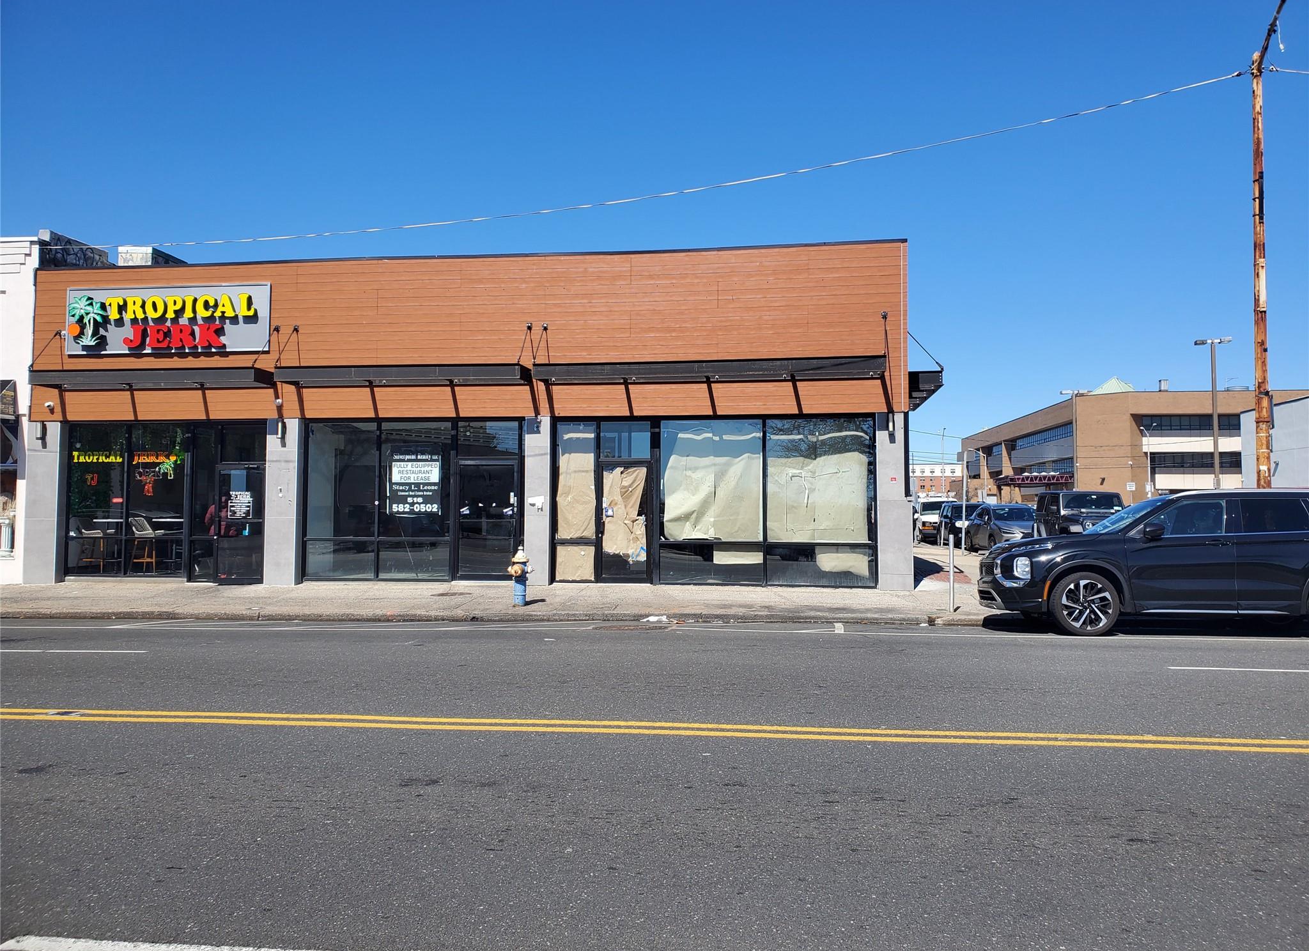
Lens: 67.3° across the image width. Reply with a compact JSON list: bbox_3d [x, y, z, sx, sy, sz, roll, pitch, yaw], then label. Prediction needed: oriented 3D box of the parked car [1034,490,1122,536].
[{"bbox_3d":[11.189,1.362,25.400,1.870,1.830,4.200,0,-3,7],"label":"parked car"}]

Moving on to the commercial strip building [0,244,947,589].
[{"bbox_3d":[-2.794,-0.699,24.409,16.822,5.962,14.000,0,-3,7],"label":"commercial strip building"}]

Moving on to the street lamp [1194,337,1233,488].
[{"bbox_3d":[20.446,-1.104,35.809,1.300,7.799,0.400,-1,-3,20],"label":"street lamp"}]

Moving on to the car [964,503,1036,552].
[{"bbox_3d":[12.148,1.853,34.300,1.870,1.650,4.660,0,-3,4],"label":"car"}]

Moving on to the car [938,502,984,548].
[{"bbox_3d":[12.428,2.014,39.500,1.920,1.800,4.750,0,-3,7],"label":"car"}]

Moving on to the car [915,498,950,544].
[{"bbox_3d":[12.979,2.150,46.300,2.020,2.100,5.600,0,-3,6],"label":"car"}]

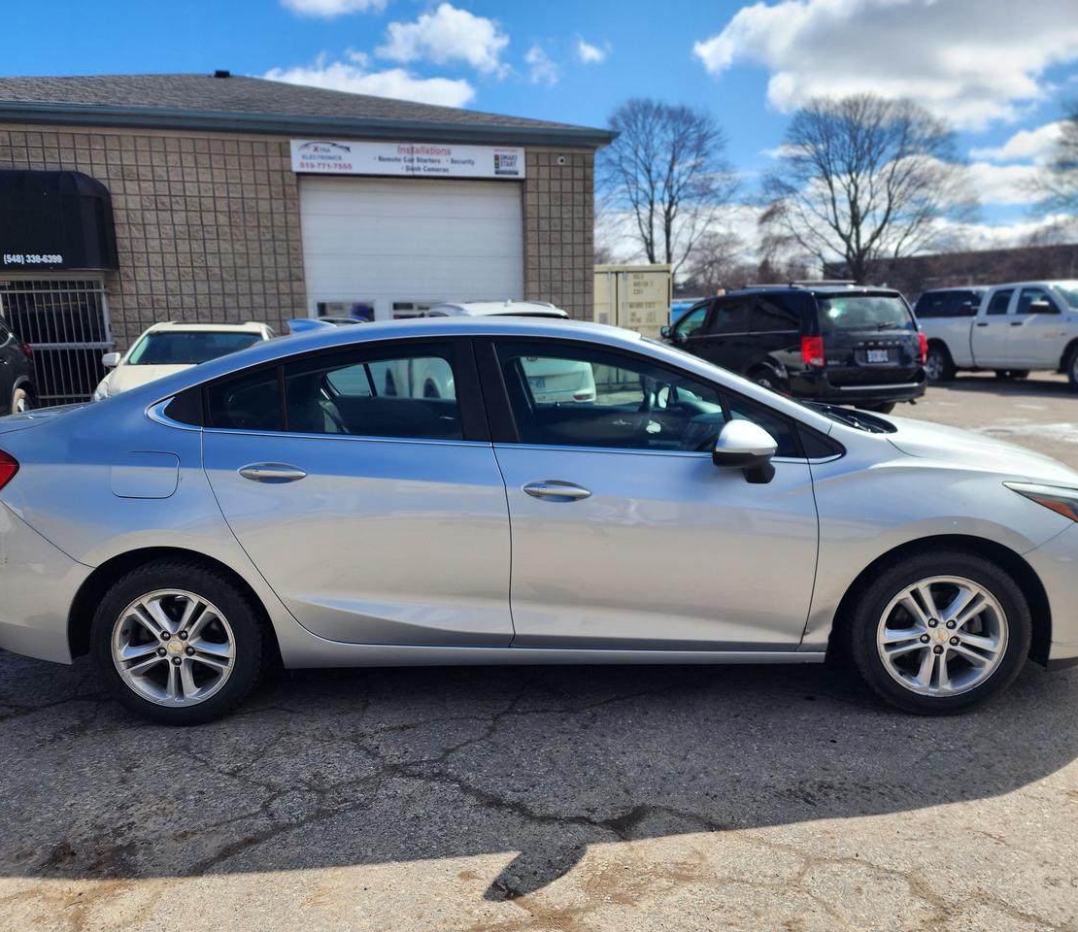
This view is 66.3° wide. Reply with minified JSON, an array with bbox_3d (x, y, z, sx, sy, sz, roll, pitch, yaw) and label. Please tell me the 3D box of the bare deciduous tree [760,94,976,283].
[{"bbox_3d":[16.285,-12.402,41.521,10.800,11.790,10.260,-1,10,0],"label":"bare deciduous tree"}]

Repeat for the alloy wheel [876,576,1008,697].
[{"bbox_3d":[1.397,0.573,2.945,0.447,0.447,0.180,-1,10,2],"label":"alloy wheel"}]

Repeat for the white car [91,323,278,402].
[{"bbox_3d":[-3.681,-0.894,9.376,1.800,1.470,4.700,-4,11,-16],"label":"white car"}]

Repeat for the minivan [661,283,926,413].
[{"bbox_3d":[3.461,-1.804,12.746,2.010,1.770,5.130,-4,11,-16],"label":"minivan"}]

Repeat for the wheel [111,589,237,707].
[{"bbox_3d":[-1.291,0.634,3.025,0.447,0.447,0.180,-1,10,2],"label":"wheel"}]

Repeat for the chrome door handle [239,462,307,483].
[{"bbox_3d":[-0.905,0.024,2.805,0.232,0.062,0.050,-1,10,2],"label":"chrome door handle"}]

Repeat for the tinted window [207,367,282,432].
[{"bbox_3d":[-1.043,-0.235,2.911,0.270,0.240,0.040,-1,-12,2],"label":"tinted window"}]

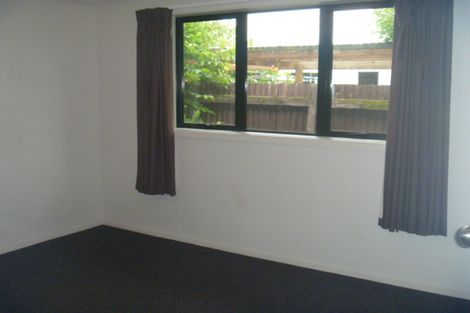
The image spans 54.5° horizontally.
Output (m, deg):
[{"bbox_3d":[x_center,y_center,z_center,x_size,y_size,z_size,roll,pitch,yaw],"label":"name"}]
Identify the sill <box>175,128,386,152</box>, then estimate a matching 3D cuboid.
[{"bbox_3d":[0.366,-0.145,3.998,2.087,0.075,0.166,5,9,29],"label":"sill"}]

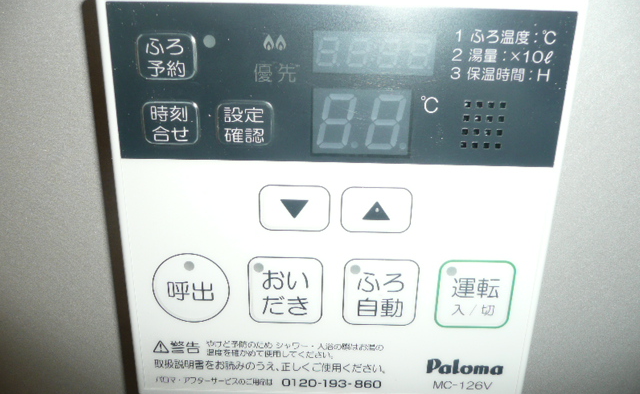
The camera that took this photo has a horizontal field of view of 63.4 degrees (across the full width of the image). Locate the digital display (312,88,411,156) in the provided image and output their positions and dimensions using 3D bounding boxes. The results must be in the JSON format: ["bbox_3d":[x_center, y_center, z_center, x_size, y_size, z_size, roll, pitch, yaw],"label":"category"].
[{"bbox_3d":[0.011,-0.020,0.136,0.026,0.017,0.003,1,18,0],"label":"digital display"}]

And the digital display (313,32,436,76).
[{"bbox_3d":[0.014,-0.036,0.131,0.031,0.010,0.003,1,18,0],"label":"digital display"}]

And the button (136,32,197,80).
[{"bbox_3d":[-0.039,-0.035,0.131,0.015,0.012,0.003,1,18,0],"label":"button"}]

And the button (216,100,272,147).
[{"bbox_3d":[-0.020,-0.019,0.136,0.015,0.012,0.003,1,18,0],"label":"button"}]

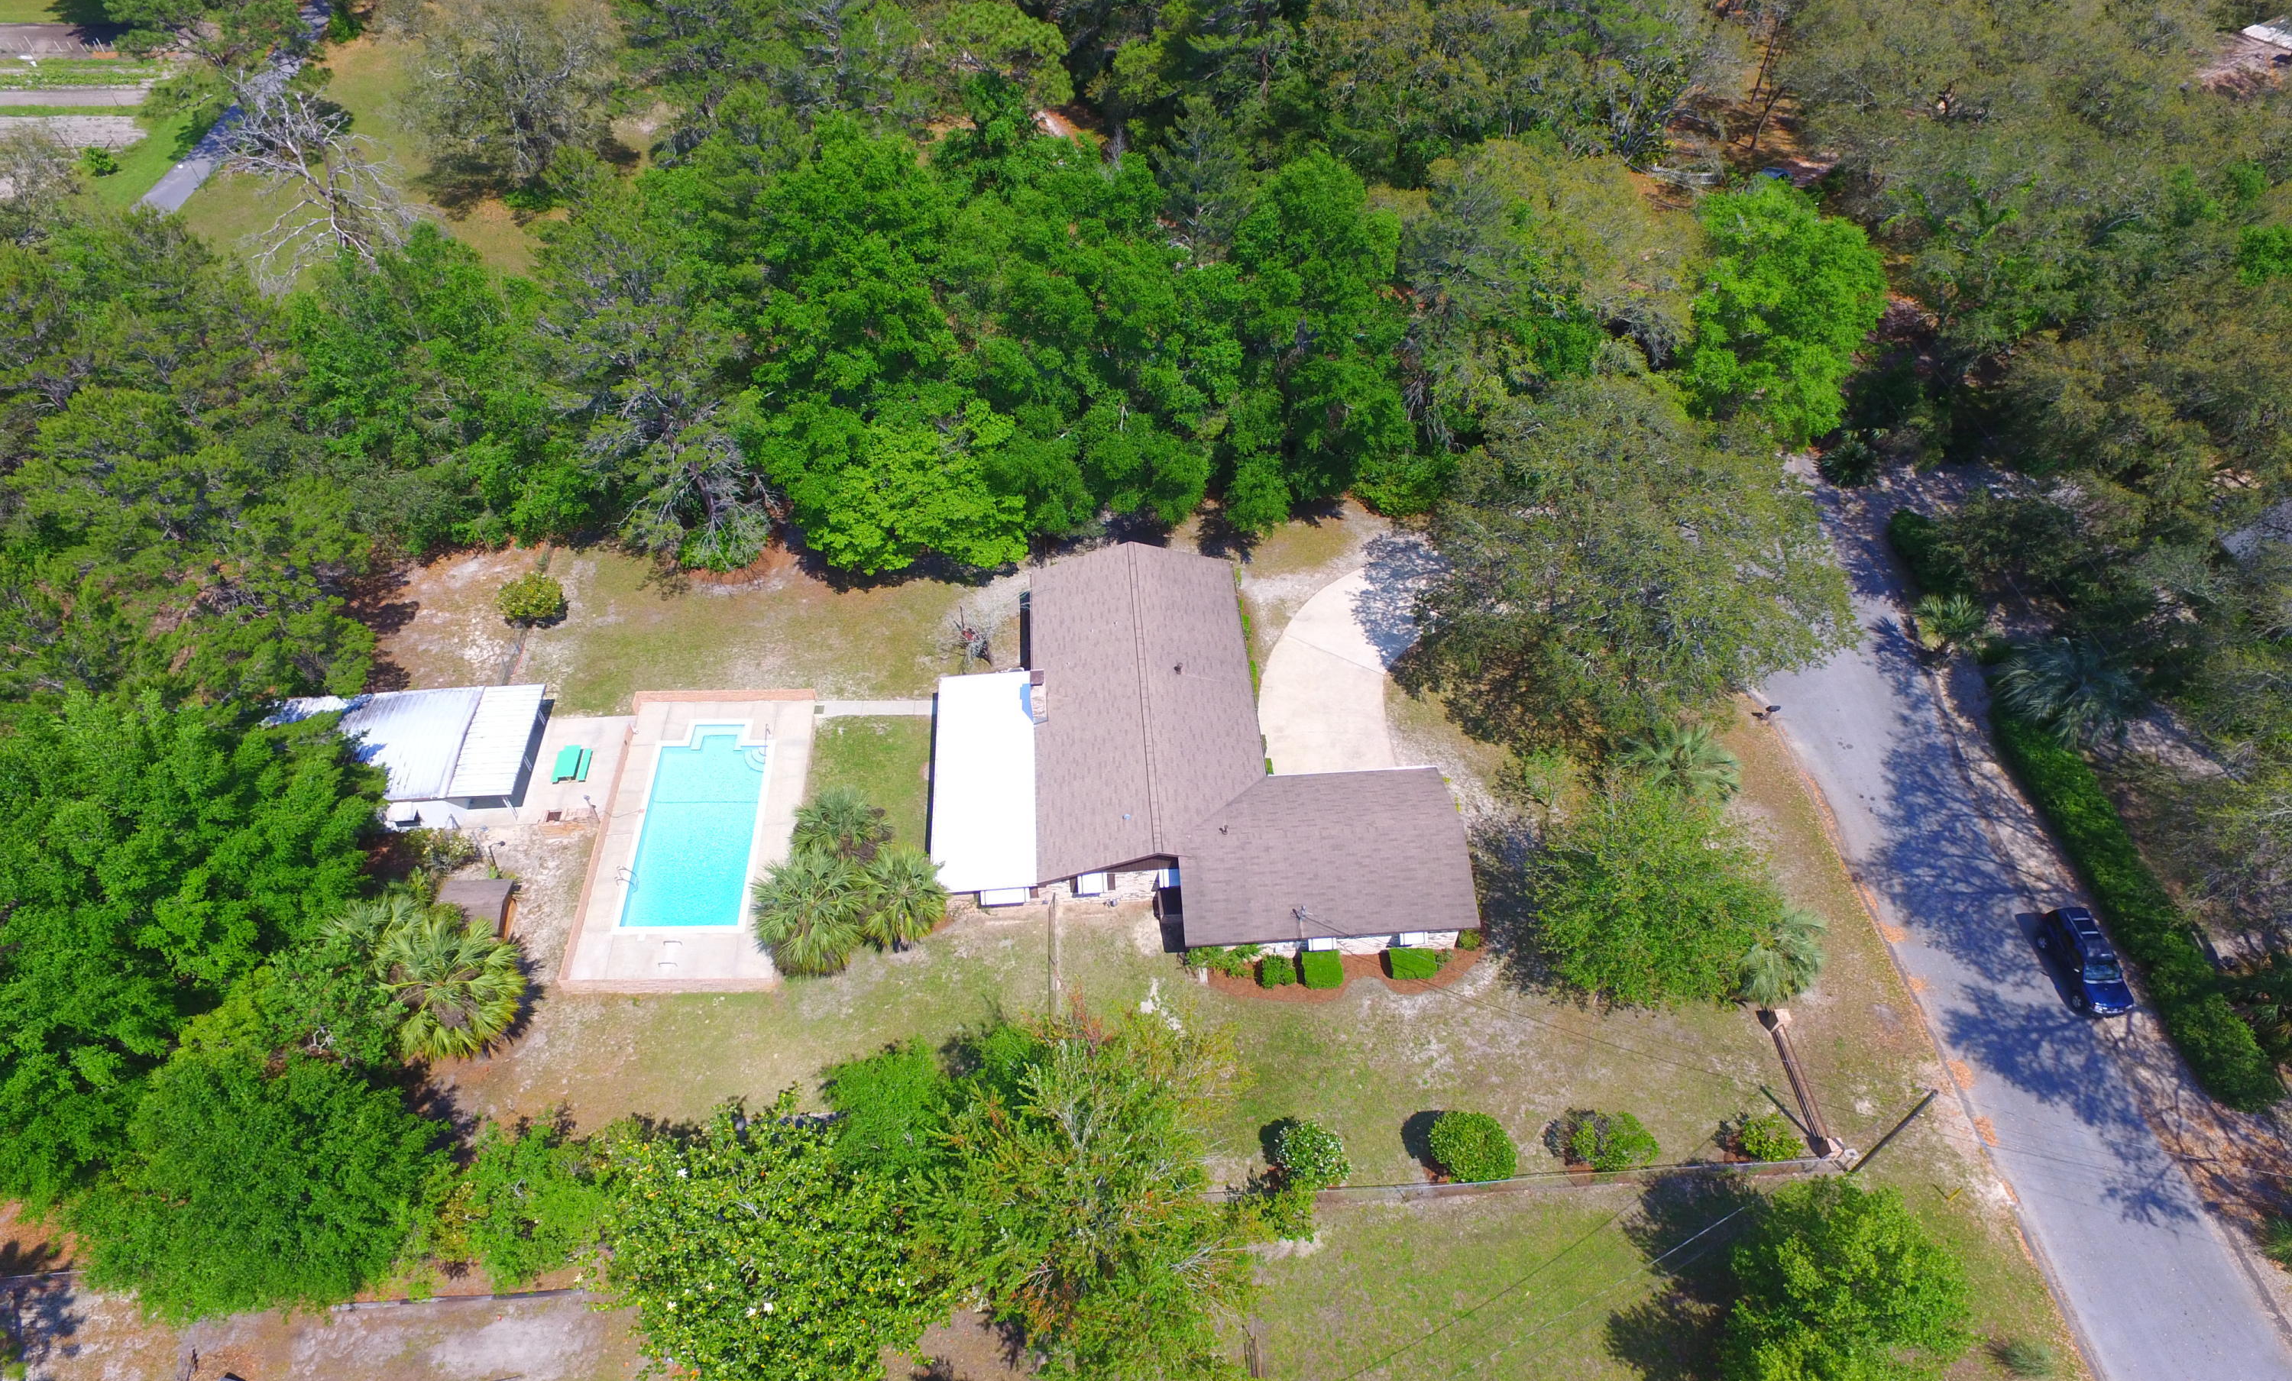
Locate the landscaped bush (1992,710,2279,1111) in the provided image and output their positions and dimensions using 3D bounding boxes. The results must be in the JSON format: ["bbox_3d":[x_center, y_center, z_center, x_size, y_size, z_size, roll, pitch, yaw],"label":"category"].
[{"bbox_3d":[42.399,8.528,57.400,2.100,1.600,20.200,0,48,-2],"label":"landscaped bush"}]

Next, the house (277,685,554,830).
[{"bbox_3d":[-33.255,3.136,59.315,11.900,2.750,6.500,-2,48,-3],"label":"house"}]

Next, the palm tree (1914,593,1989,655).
[{"bbox_3d":[40.933,-3.185,67.592,3.400,2.700,3.500,3,49,0],"label":"palm tree"}]

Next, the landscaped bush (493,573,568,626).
[{"bbox_3d":[-31.160,-4.709,67.118,3.250,1.900,3.100,-2,48,-3],"label":"landscaped bush"}]

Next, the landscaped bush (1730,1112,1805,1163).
[{"bbox_3d":[23.413,17.009,49.782,2.100,2.000,1.900,3,49,0],"label":"landscaped bush"}]

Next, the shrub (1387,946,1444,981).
[{"bbox_3d":[10.875,11.226,54.345,1.750,1.100,1.050,-2,48,-3],"label":"shrub"}]

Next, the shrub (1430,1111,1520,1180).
[{"bbox_3d":[11.882,16.776,48.256,3.050,2.650,2.500,-2,48,-3],"label":"shrub"}]

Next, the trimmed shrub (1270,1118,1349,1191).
[{"bbox_3d":[6.109,16.931,48.181,2.600,2.300,2.350,-2,48,-3],"label":"trimmed shrub"}]

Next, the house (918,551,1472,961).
[{"bbox_3d":[1.738,2.085,60.189,22.200,4.400,22.400,-2,48,-3],"label":"house"}]

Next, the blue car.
[{"bbox_3d":[38.834,11.219,54.736,1.850,1.750,4.650,-2,48,-3],"label":"blue car"}]

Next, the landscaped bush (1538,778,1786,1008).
[{"bbox_3d":[20.972,8.470,54.671,10.400,5.700,10.400,3,49,0],"label":"landscaped bush"}]

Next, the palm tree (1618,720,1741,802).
[{"bbox_3d":[24.265,3.567,60.662,5.300,3.300,4.800,3,49,0],"label":"palm tree"}]

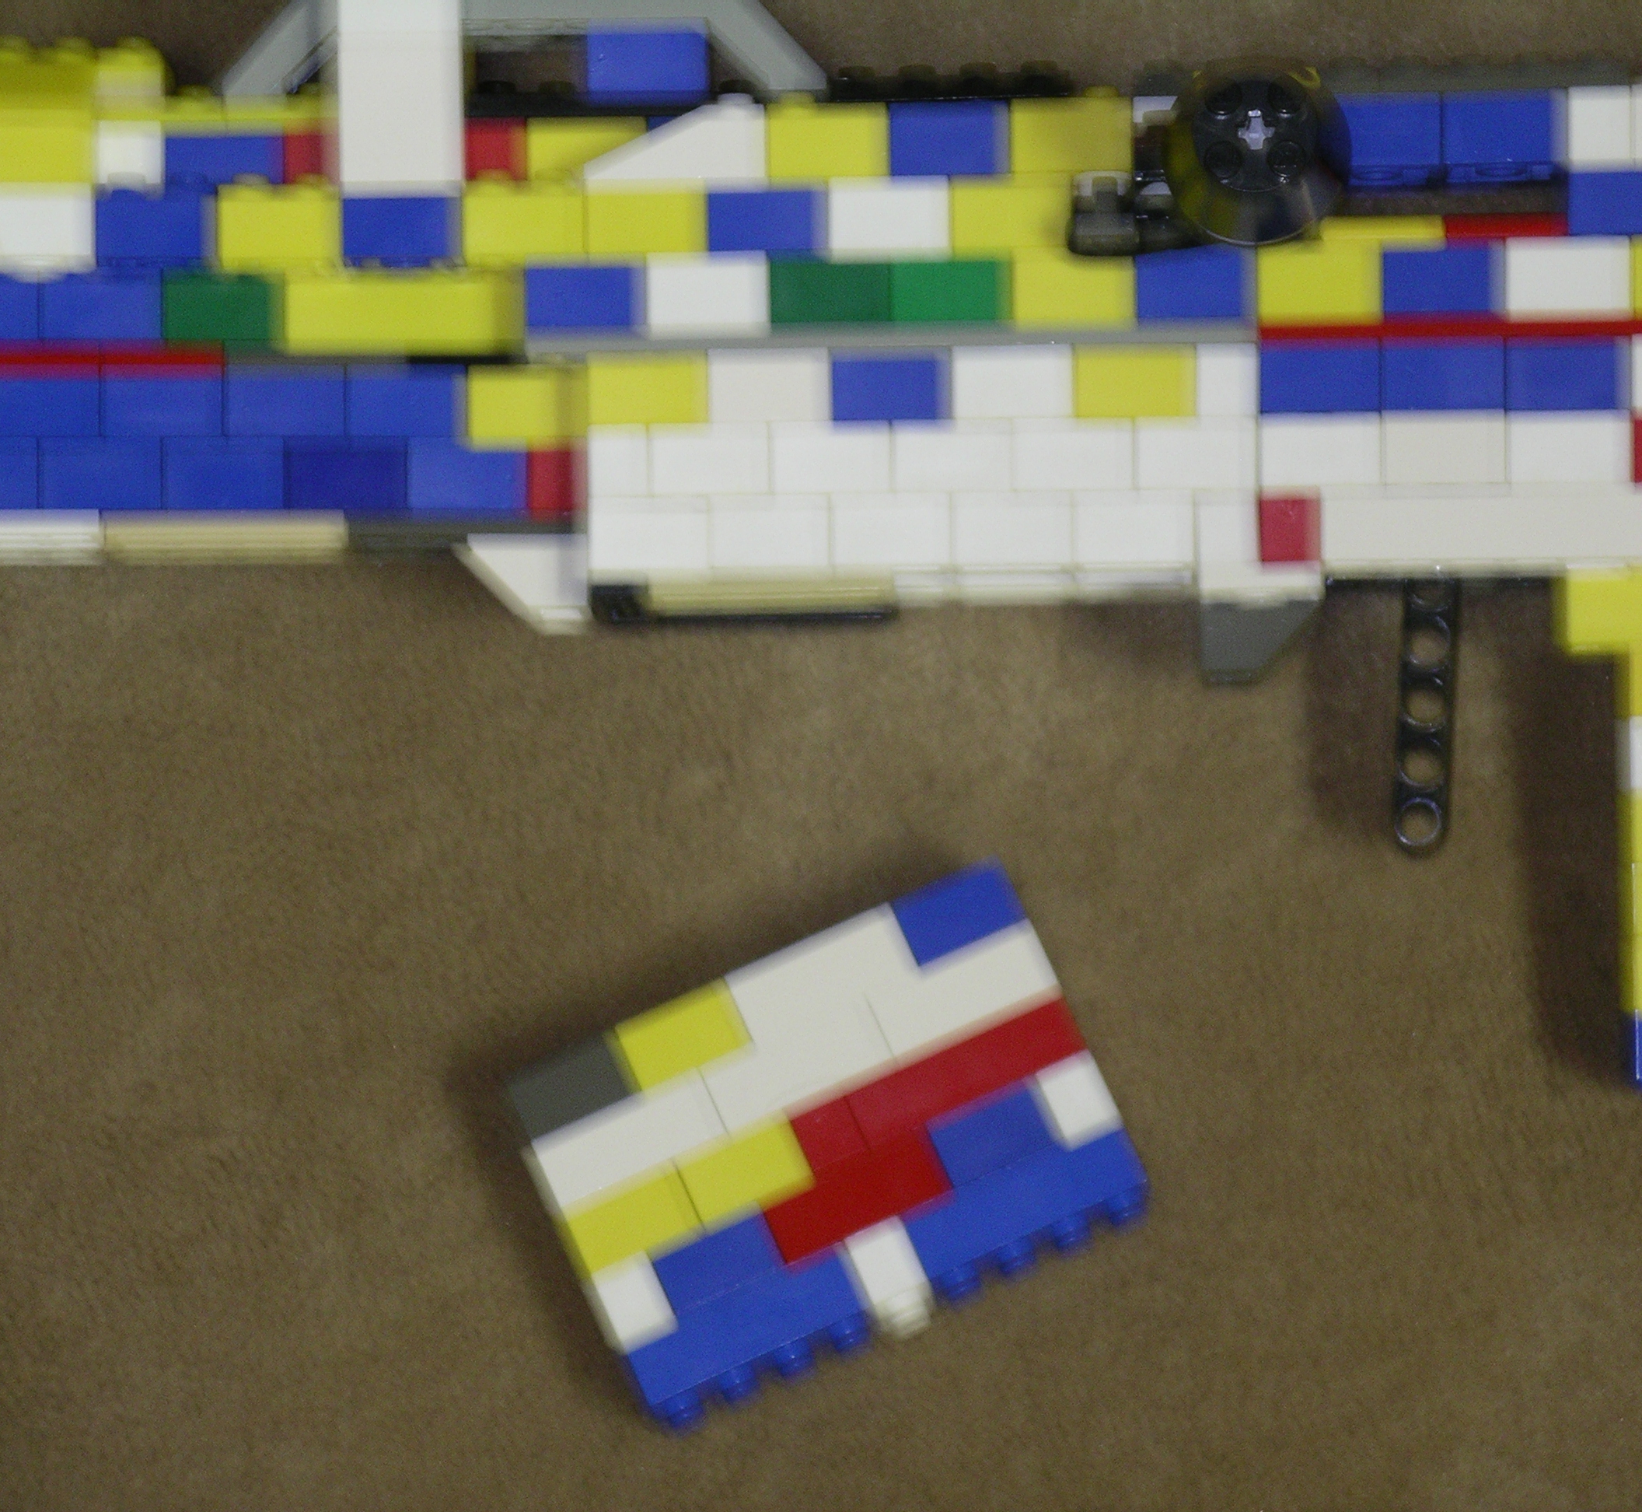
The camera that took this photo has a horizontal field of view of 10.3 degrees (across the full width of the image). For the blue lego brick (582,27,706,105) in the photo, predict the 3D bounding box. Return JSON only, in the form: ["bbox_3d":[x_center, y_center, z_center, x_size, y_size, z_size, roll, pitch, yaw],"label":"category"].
[{"bbox_3d":[-0.023,-0.091,1.200,0.016,0.016,0.011,-1,84,0],"label":"blue lego brick"}]

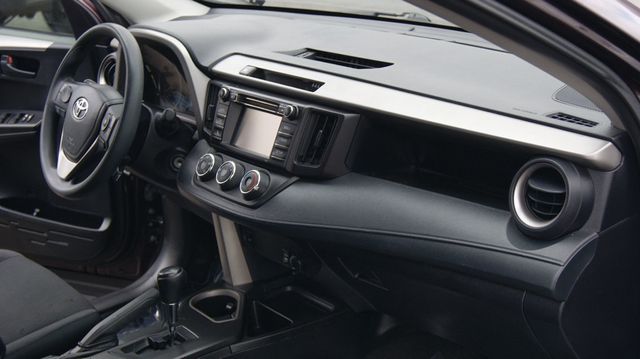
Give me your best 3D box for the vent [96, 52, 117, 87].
[{"bbox_3d":[-0.484,-0.251,2.101,0.100,0.100,0.045,16,13,40],"label":"vent"}]

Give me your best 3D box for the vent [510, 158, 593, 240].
[{"bbox_3d":[0.329,0.025,1.261,0.055,0.112,0.112,2,13,-38],"label":"vent"}]

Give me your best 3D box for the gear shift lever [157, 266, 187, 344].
[{"bbox_3d":[-0.273,0.231,1.614,0.050,0.155,0.046,-14,23,-40],"label":"gear shift lever"}]

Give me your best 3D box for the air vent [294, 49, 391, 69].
[{"bbox_3d":[0.028,-0.229,1.732,0.080,0.025,0.230,-14,23,-40],"label":"air vent"}]

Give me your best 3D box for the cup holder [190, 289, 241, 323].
[{"bbox_3d":[-0.182,0.276,1.712,0.100,0.065,0.120,-14,23,-40],"label":"cup holder"}]

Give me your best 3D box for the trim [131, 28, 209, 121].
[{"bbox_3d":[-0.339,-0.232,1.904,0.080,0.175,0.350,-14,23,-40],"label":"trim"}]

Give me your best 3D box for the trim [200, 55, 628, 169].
[{"bbox_3d":[0.101,-0.134,1.490,0.085,0.050,0.890,-14,23,-40],"label":"trim"}]

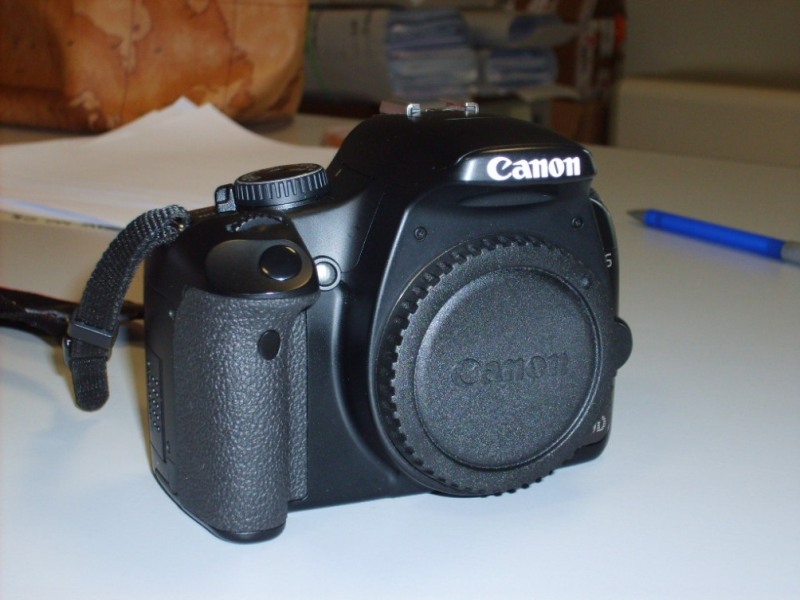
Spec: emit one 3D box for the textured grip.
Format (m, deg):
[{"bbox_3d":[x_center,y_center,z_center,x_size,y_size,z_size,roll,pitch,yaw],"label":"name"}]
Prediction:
[{"bbox_3d":[-0.037,0.025,0.346,0.032,0.060,0.026,-5,13,-22],"label":"textured grip"}]

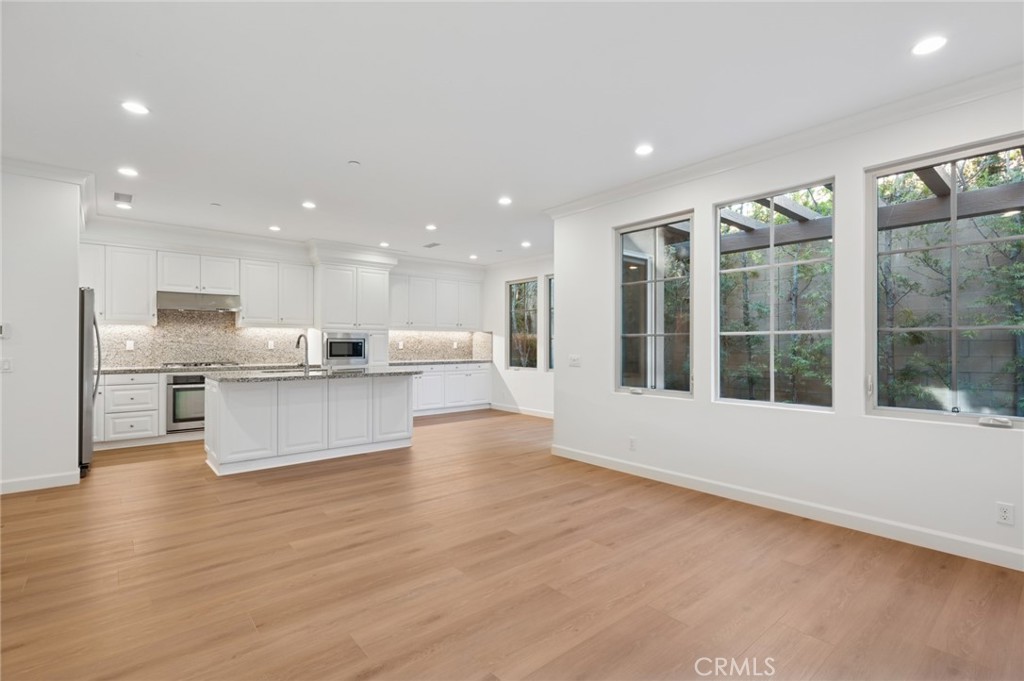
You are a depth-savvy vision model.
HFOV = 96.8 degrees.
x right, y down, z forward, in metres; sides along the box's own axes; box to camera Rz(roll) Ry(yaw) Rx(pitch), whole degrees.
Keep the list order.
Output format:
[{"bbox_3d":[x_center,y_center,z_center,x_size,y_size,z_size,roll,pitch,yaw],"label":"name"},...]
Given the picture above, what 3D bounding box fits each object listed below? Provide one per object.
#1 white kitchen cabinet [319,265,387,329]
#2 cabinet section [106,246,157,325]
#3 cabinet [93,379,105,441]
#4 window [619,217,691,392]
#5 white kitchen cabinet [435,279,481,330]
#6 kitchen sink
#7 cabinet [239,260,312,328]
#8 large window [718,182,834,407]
[{"bbox_3d":[-2.614,-0.637,7.291,1.050,0.940,0.640,1,-1,-40],"label":"white kitchen cabinet"},{"bbox_3d":[-4.822,-0.665,5.780,0.486,0.950,0.340,0,-1,-38],"label":"cabinet section"},{"bbox_3d":[-4.974,0.772,5.267,0.420,0.770,0.610,1,-1,-40],"label":"cabinet"},{"bbox_3d":[1.287,-0.299,4.175,0.090,1.600,0.820,0,-1,-41],"label":"window"},{"bbox_3d":[-1.113,-0.640,8.807,1.000,0.940,0.350,1,-1,-40],"label":"white kitchen cabinet"},{"bbox_3d":[-2.492,0.480,5.244,0.720,0.220,0.440,1,-1,-40],"label":"kitchen sink"},{"bbox_3d":[-3.518,-0.657,6.757,0.980,0.950,0.350,1,-1,-40],"label":"cabinet"},{"bbox_3d":[2.001,-0.314,3.515,0.120,1.640,0.870,1,-1,-40],"label":"large window"}]

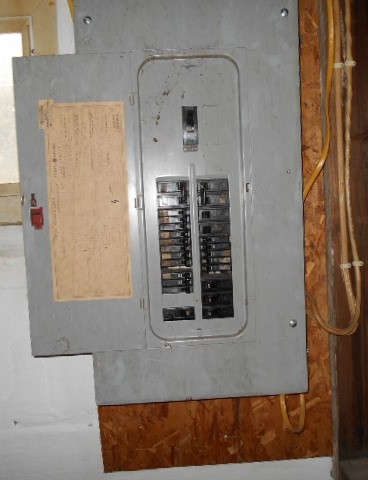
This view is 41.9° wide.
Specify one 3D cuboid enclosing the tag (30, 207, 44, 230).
[{"bbox_3d":[-0.260,-0.038,0.852,0.024,0.041,0.008,-3,4,-2],"label":"tag"}]

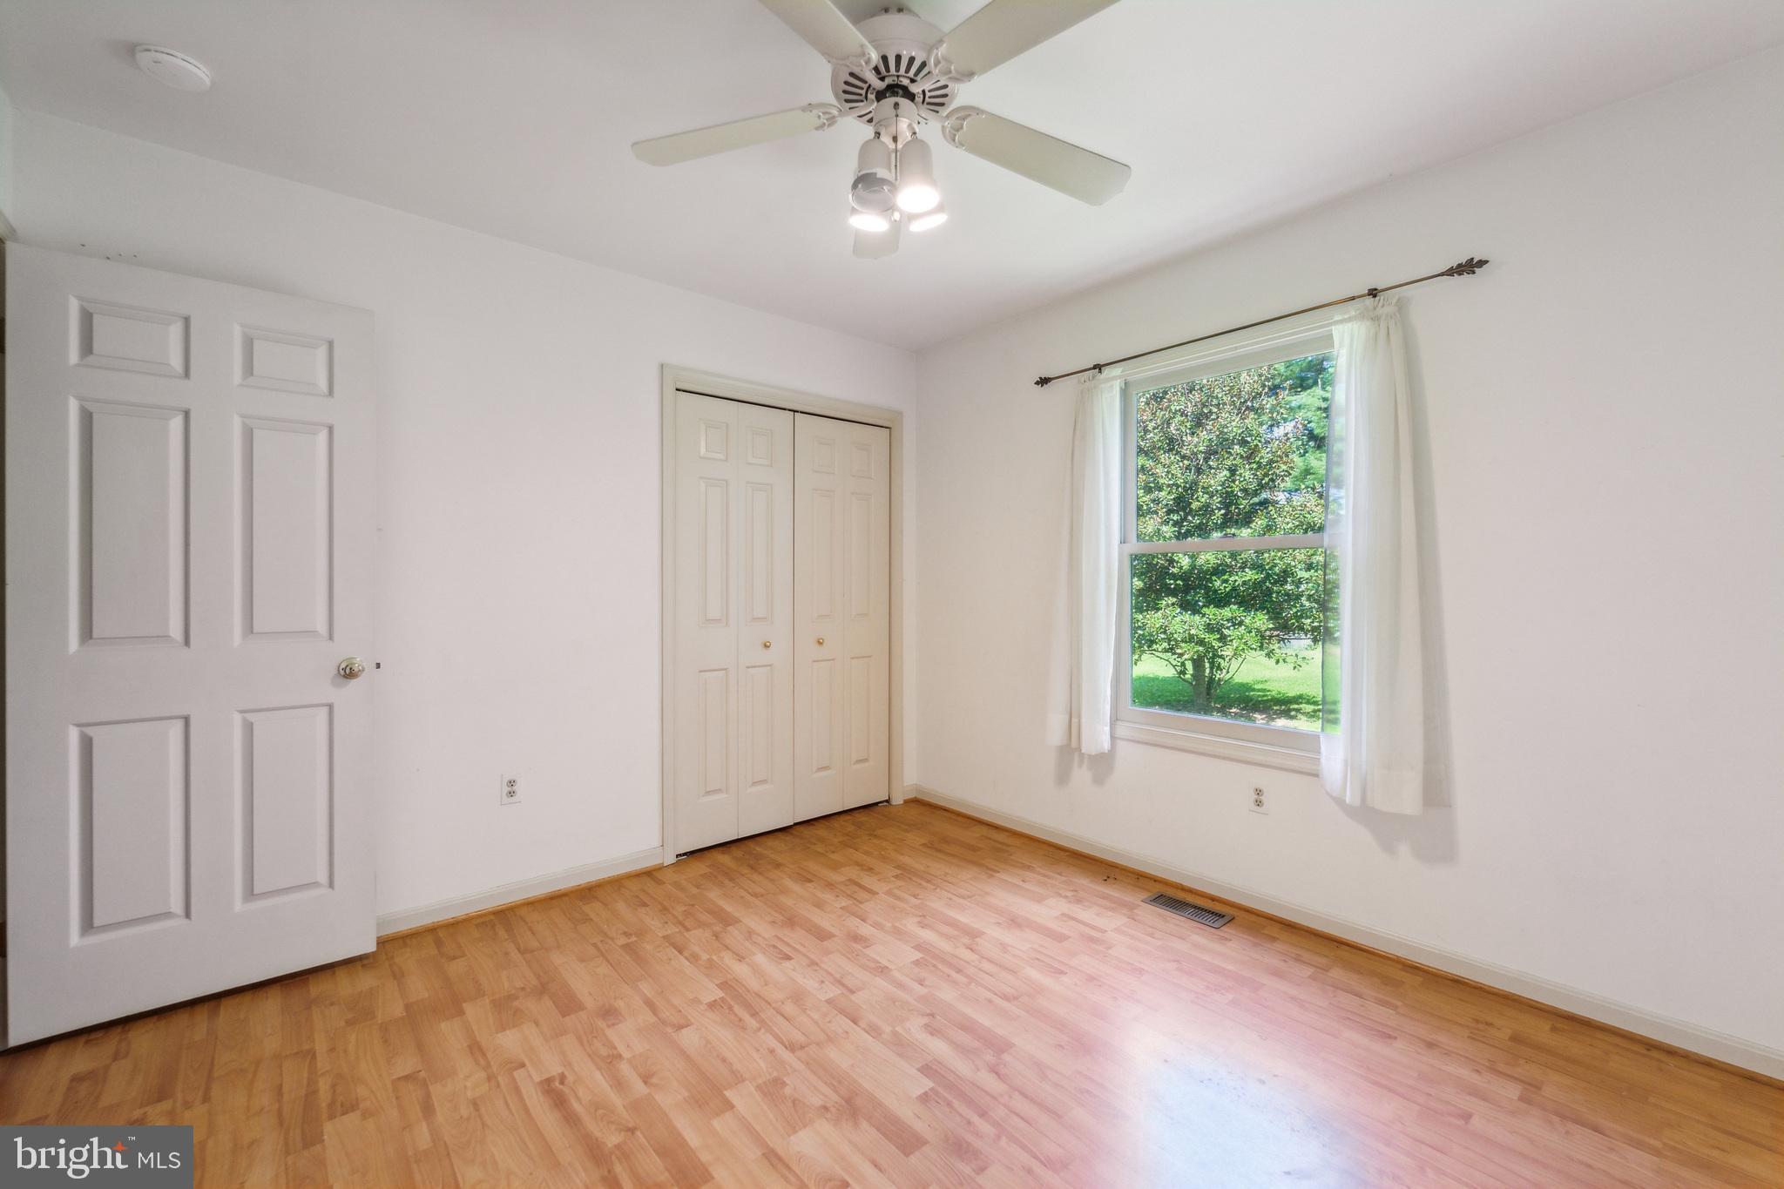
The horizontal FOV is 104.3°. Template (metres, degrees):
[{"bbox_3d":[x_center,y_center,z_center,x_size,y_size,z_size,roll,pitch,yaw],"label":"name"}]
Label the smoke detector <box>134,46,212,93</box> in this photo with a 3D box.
[{"bbox_3d":[-1.742,-1.266,1.683,0.132,0.037,0.132,0,0,0],"label":"smoke detector"}]

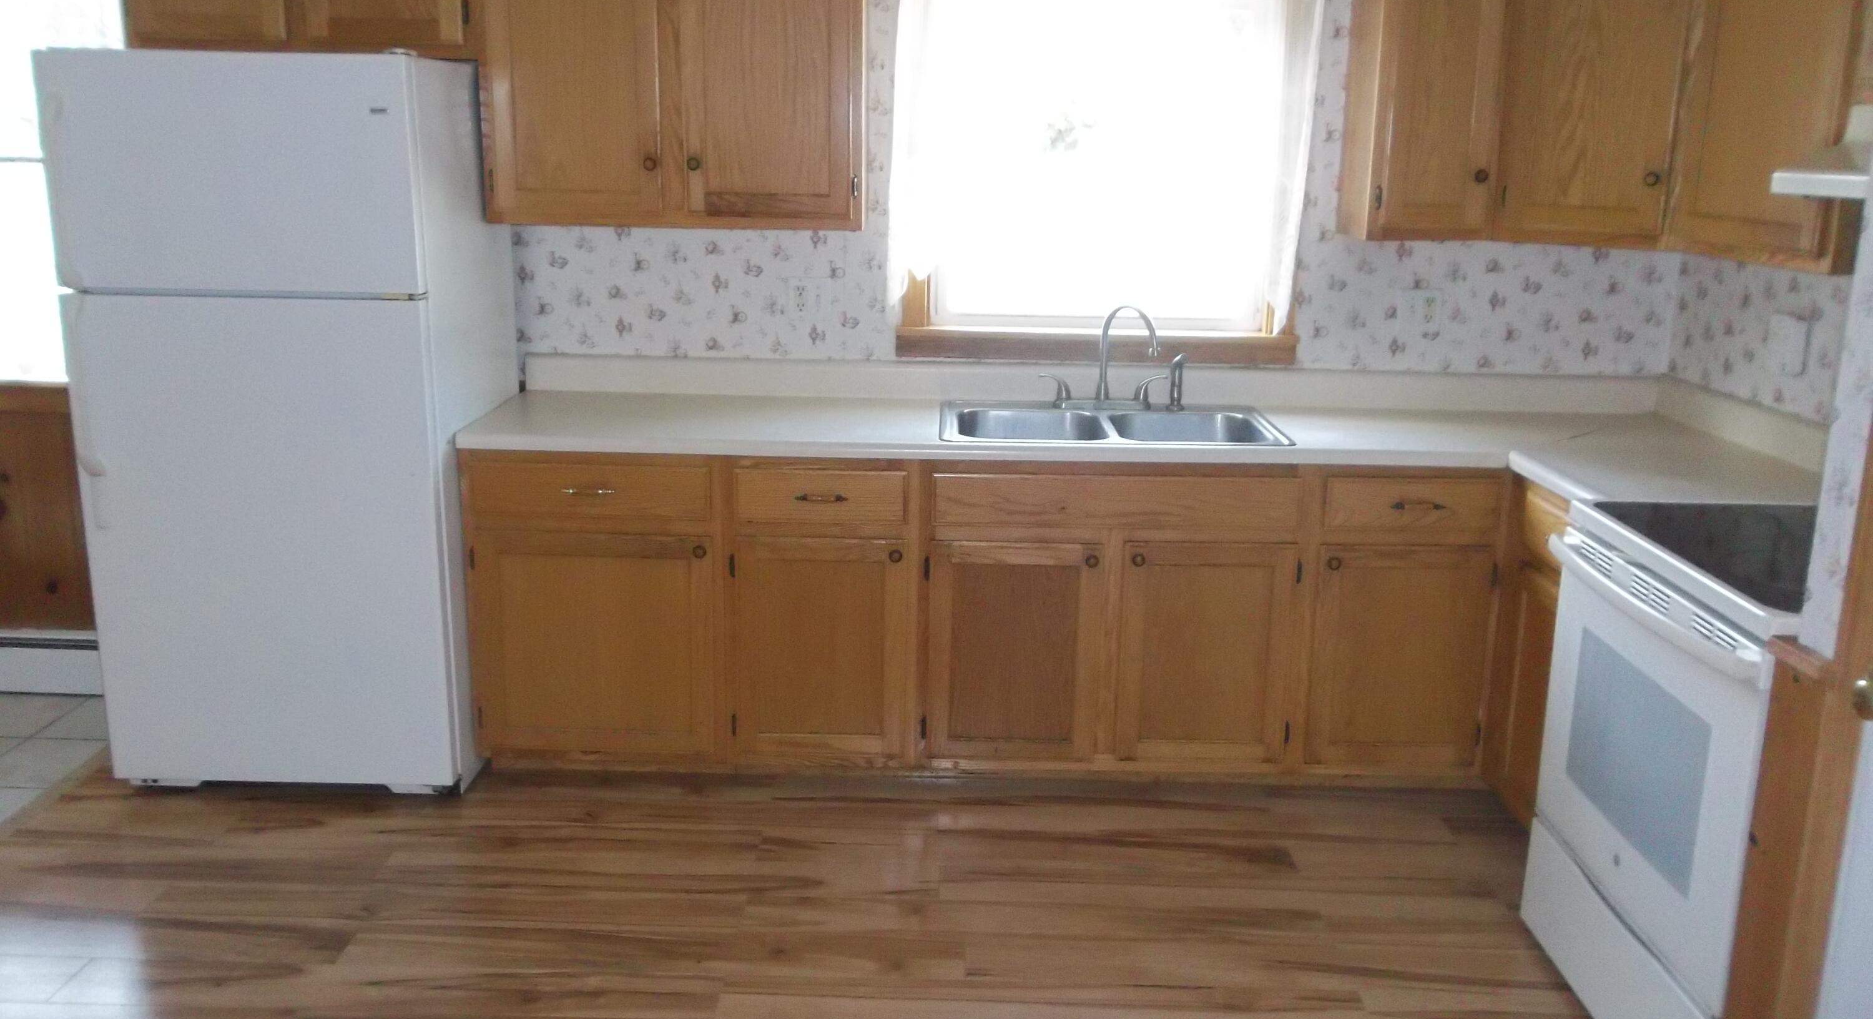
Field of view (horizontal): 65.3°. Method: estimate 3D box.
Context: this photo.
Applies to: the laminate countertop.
[{"bbox_3d":[0.419,-0.140,3.438,3.086,0.040,1.160,1,13,0],"label":"laminate countertop"}]

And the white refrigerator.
[{"bbox_3d":[-1.552,-0.215,3.672,0.805,1.740,0.735,1,13,0],"label":"white refrigerator"}]

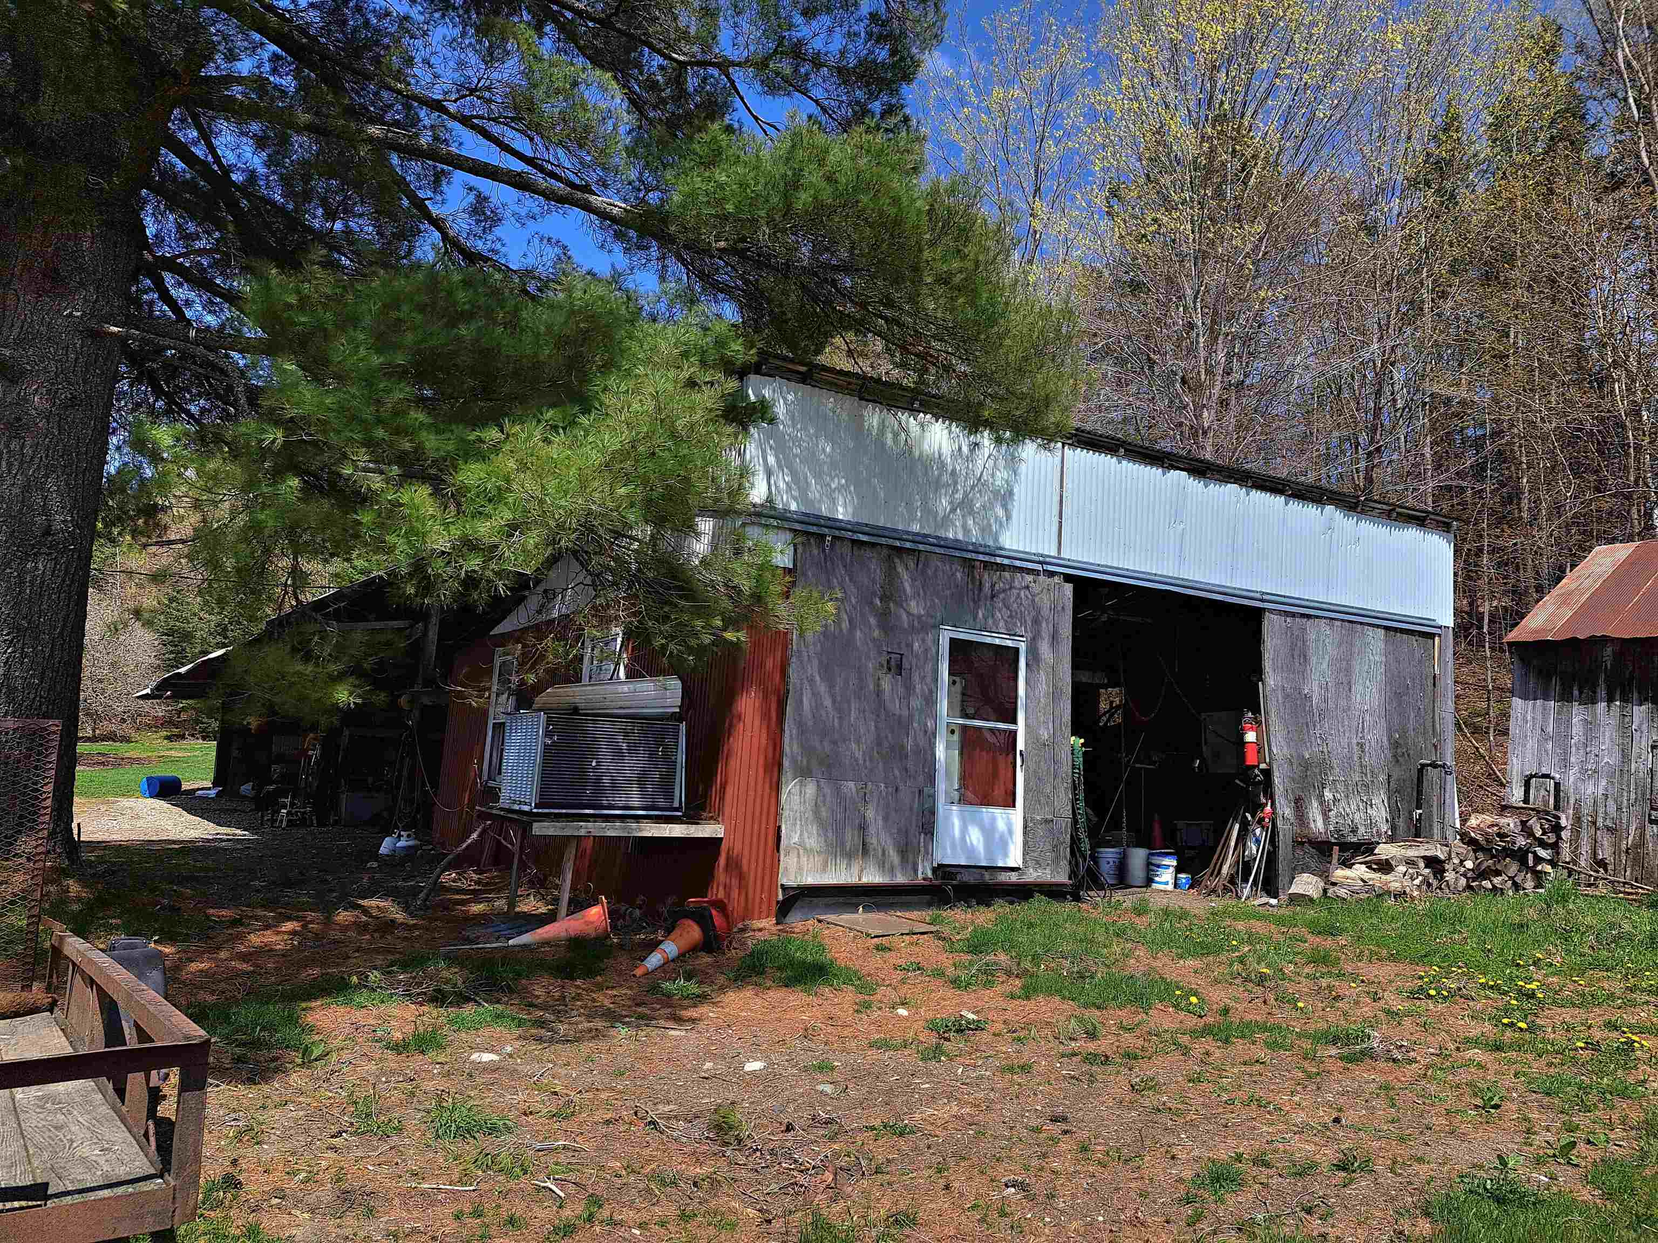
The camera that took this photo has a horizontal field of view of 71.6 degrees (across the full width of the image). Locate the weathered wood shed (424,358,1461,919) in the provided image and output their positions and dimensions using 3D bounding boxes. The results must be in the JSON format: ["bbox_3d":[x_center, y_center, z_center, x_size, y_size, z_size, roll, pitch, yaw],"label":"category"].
[{"bbox_3d":[1.200,1.050,14.950,9.500,4.500,8.500,8,-10,-30],"label":"weathered wood shed"}]

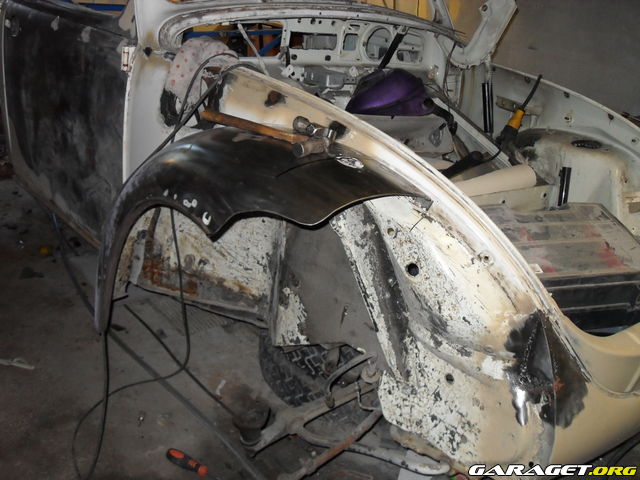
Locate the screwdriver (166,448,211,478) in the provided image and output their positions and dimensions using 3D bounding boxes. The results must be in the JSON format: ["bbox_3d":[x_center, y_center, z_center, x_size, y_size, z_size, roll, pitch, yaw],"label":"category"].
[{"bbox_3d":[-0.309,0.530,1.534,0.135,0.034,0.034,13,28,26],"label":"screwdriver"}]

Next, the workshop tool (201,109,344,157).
[{"bbox_3d":[-0.133,-0.248,1.436,0.350,0.055,0.120,16,29,26],"label":"workshop tool"}]

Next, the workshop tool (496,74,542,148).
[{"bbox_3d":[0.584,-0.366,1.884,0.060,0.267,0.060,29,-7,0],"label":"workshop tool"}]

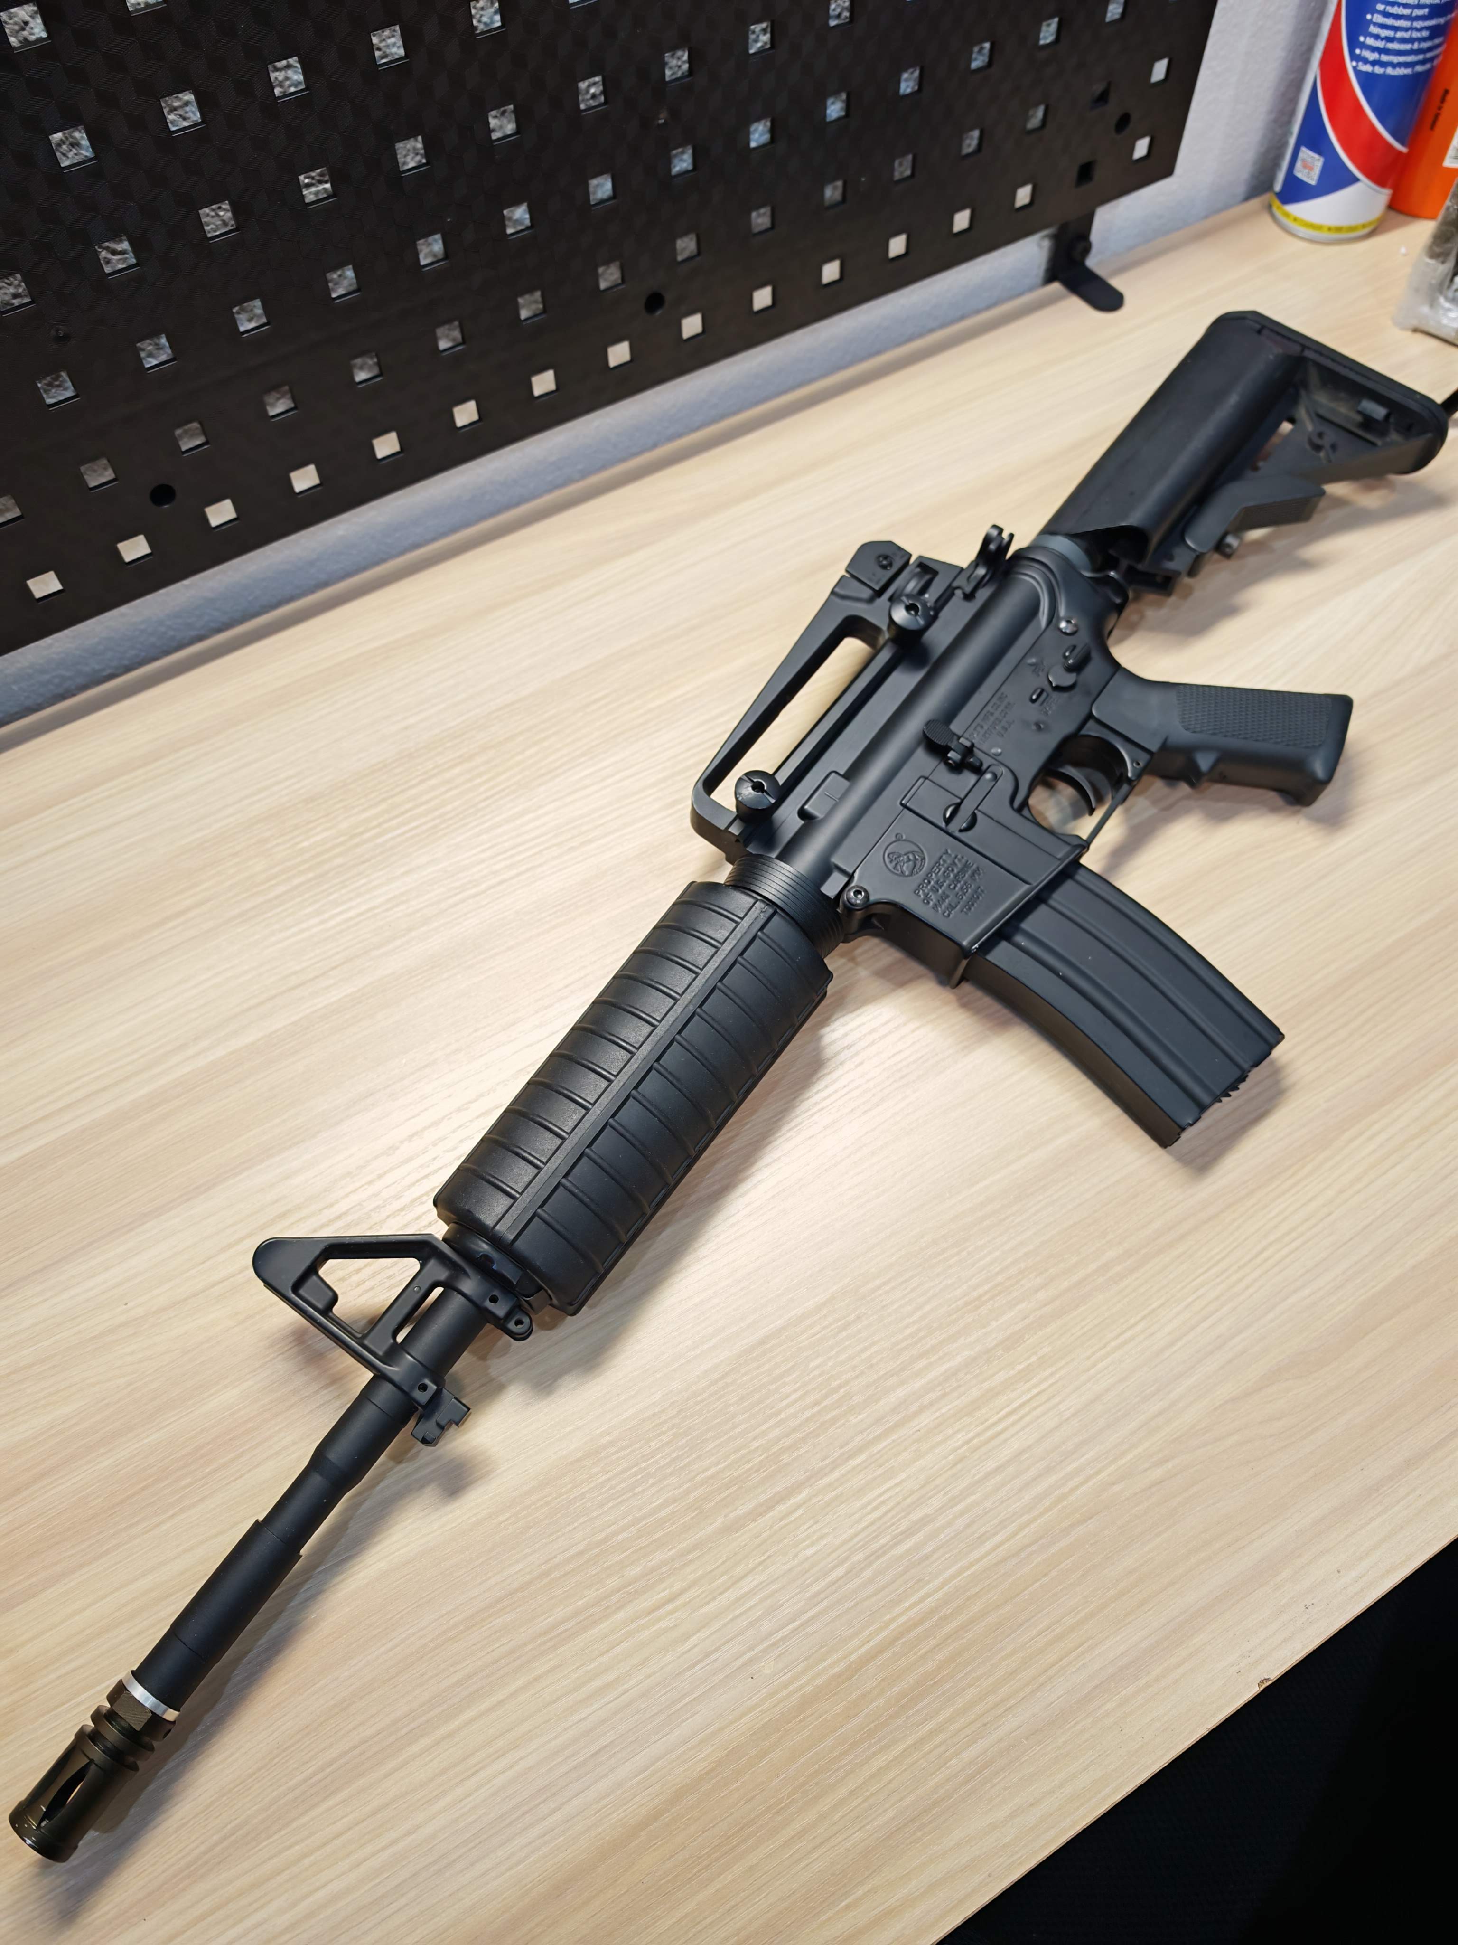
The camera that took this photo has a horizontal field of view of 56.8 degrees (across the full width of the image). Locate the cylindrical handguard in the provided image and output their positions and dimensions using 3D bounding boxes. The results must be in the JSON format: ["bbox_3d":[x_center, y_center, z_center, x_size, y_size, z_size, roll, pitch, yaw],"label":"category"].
[{"bbox_3d":[-0.032,0.043,0.495,0.064,0.063,0.160,33,68,16],"label":"cylindrical handguard"}]

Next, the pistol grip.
[{"bbox_3d":[0.203,-0.098,0.564,0.106,0.033,0.053,10,64,6],"label":"pistol grip"}]

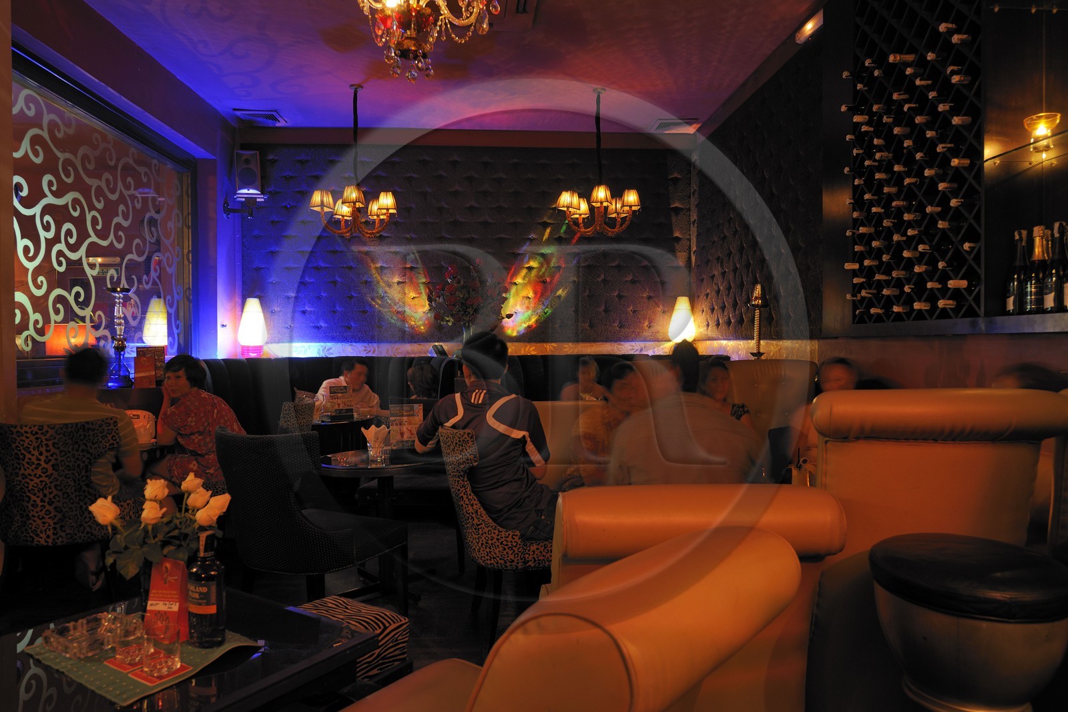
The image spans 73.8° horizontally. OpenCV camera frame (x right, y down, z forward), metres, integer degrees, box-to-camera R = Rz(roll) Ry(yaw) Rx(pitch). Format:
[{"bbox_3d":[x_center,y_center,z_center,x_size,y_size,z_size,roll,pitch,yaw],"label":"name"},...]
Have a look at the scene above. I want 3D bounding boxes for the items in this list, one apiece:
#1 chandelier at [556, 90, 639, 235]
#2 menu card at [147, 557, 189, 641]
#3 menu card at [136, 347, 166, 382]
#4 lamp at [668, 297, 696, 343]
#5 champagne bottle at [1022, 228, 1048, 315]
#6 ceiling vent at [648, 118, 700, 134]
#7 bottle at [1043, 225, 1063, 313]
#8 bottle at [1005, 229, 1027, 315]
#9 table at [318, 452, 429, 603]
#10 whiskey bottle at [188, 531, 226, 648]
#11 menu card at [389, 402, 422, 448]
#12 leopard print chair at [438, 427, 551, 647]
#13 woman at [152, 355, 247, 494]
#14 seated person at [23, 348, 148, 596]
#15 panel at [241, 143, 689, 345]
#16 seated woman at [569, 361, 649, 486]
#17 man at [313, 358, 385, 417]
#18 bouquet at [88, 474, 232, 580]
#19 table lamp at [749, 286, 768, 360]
[{"bbox_3d":[0.477,-1.422,5.250,0.640,1.080,0.630,0,1,-3],"label":"chandelier"},{"bbox_3d":[-0.913,0.603,1.760,0.096,0.200,0.055,0,0,9],"label":"menu card"},{"bbox_3d":[-2.424,0.053,4.500,0.178,0.216,0.050,0,0,-12],"label":"menu card"},{"bbox_3d":[1.273,-0.254,6.100,0.235,0.500,0.235,0,1,-3],"label":"lamp"},{"bbox_3d":[1.753,-0.293,2.470,0.089,0.312,0.089,0,0,2],"label":"champagne bottle"},{"bbox_3d":[1.211,-1.983,6.130,0.380,0.030,0.380,0,1,-3],"label":"ceiling vent"},{"bbox_3d":[1.753,-0.293,2.380,0.089,0.312,0.089,0,0,2],"label":"bottle"},{"bbox_3d":[1.744,-0.299,2.550,0.090,0.304,0.090,0,1,-4],"label":"bottle"},{"bbox_3d":[-0.783,0.882,3.757,0.710,0.700,0.710,0,1,-3],"label":"table"},{"bbox_3d":[-0.762,0.539,1.660,0.082,0.253,0.080,0,1,15],"label":"whiskey bottle"},{"bbox_3d":[-0.705,0.387,3.930,0.185,0.250,0.050,0,1,-12],"label":"menu card"},{"bbox_3d":[-0.080,0.776,3.240,0.650,0.920,0.540,0,1,-12],"label":"leopard print chair"},{"bbox_3d":[-1.890,0.633,4.000,0.680,1.250,0.480,0,0,6],"label":"woman"},{"bbox_3d":[-2.197,0.530,3.559,0.530,1.150,0.690,0,1,7],"label":"seated person"},{"bbox_3d":[-0.568,-0.977,6.230,3.920,1.720,0.080,0,1,-3],"label":"panel"},{"bbox_3d":[0.560,0.620,3.800,0.750,1.210,0.520,0,1,21],"label":"seated woman"},{"bbox_3d":[-1.350,0.551,5.303,0.520,1.080,0.740,-1,1,-20],"label":"man"},{"bbox_3d":[-0.957,0.436,1.820,0.340,0.265,0.270,0,0,0],"label":"bouquet"},{"bbox_3d":[1.385,-0.214,4.400,0.122,0.470,0.122,0,1,0],"label":"table lamp"}]

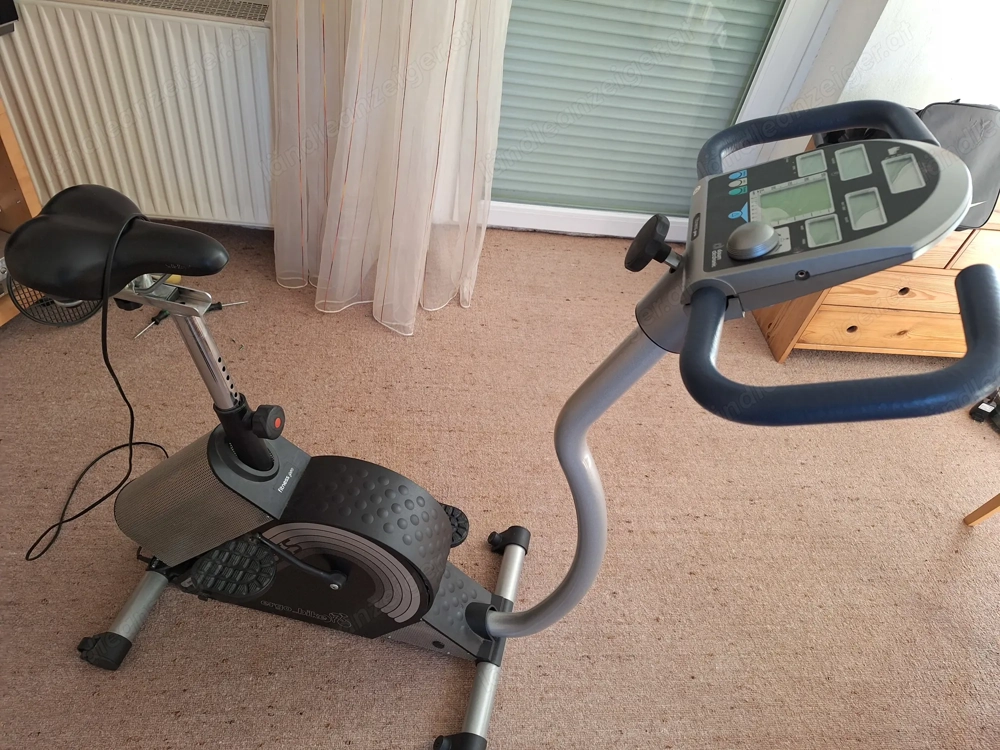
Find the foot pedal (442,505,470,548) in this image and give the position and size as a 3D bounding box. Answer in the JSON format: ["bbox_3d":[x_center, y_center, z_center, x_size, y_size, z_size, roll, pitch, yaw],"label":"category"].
[{"bbox_3d":[-0.138,0.333,1.471,0.133,0.030,0.102,14,44,1],"label":"foot pedal"}]

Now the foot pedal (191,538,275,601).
[{"bbox_3d":[-0.452,0.340,1.147,0.133,0.030,0.102,14,44,1],"label":"foot pedal"}]

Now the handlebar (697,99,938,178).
[{"bbox_3d":[0.369,-0.285,0.810,0.246,0.044,0.179,-7,33,20],"label":"handlebar"}]

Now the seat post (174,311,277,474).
[{"bbox_3d":[-0.448,0.037,1.092,0.059,0.350,0.055,6,44,11],"label":"seat post"}]

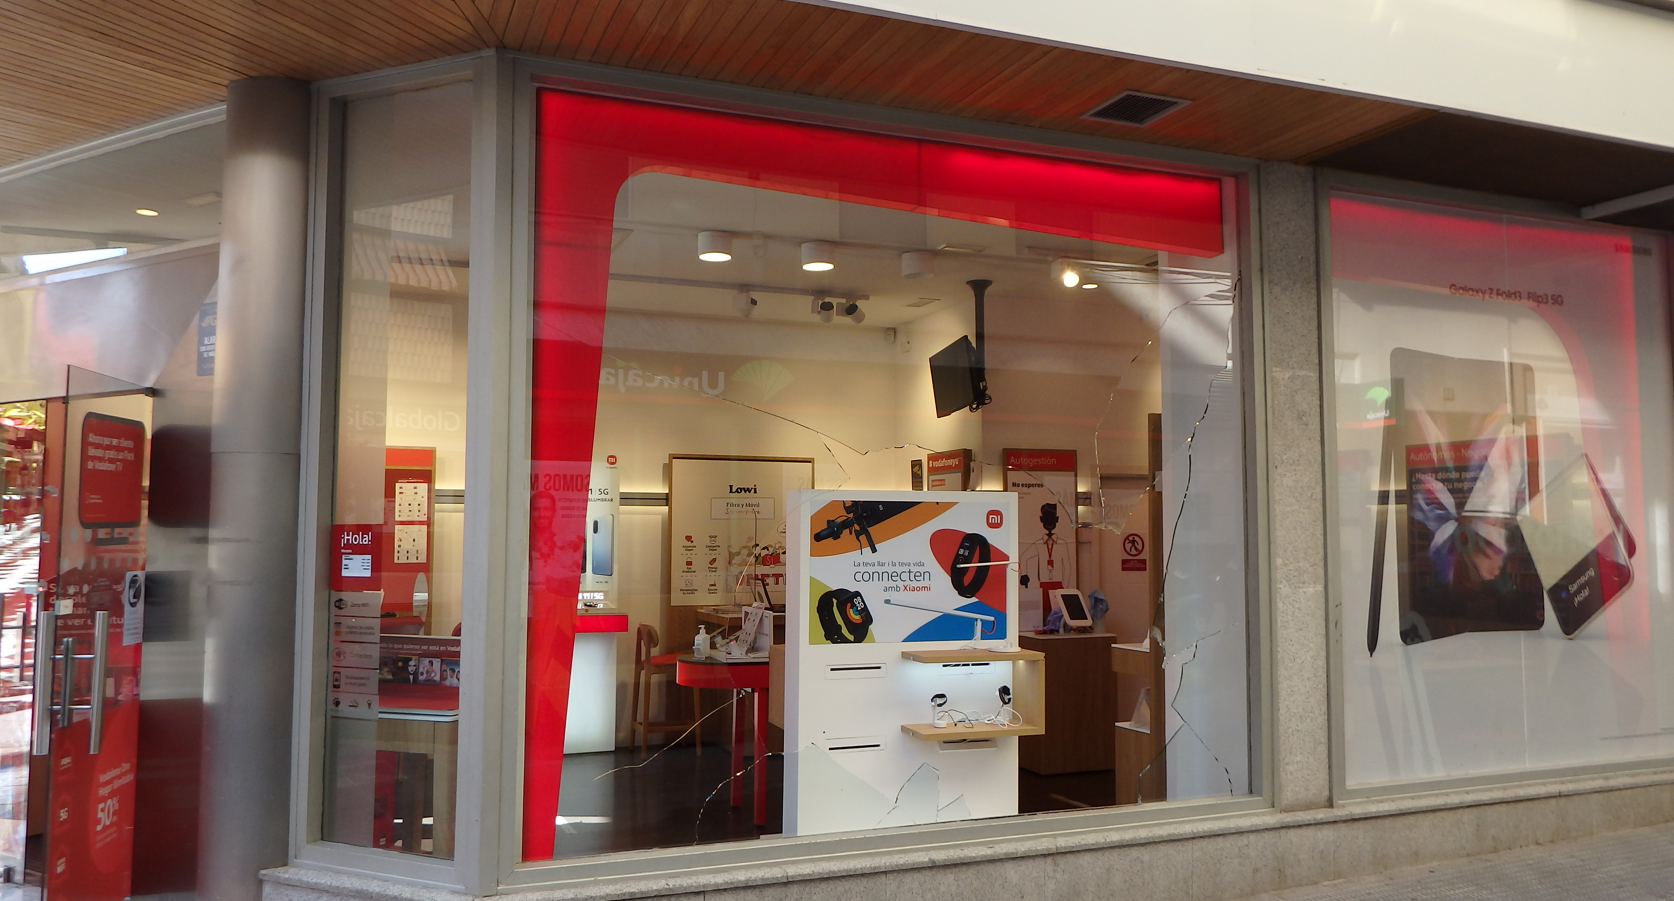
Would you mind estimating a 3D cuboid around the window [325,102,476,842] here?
[{"bbox_3d":[-1.619,0.044,4.278,0.618,2.797,0.060,-2,-4,22],"label":"window"}]

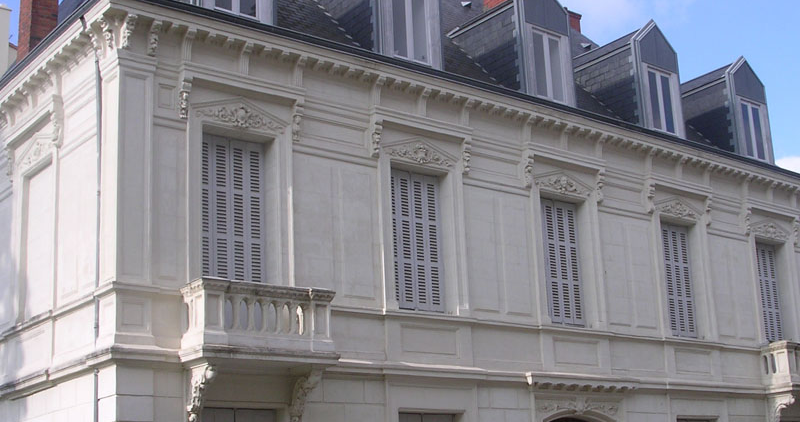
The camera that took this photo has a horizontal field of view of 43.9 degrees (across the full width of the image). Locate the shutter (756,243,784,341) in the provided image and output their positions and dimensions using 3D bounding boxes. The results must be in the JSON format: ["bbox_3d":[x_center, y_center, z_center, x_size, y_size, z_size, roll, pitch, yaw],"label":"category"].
[{"bbox_3d":[8.365,2.090,22.279,1.160,2.700,0.080,10,-19,-37],"label":"shutter"}]

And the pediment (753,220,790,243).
[{"bbox_3d":[7.989,0.422,21.458,1.079,0.441,0.120,8,-17,-35],"label":"pediment"}]

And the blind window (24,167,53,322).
[{"bbox_3d":[-5.216,0.454,14.461,0.160,2.280,1.300,10,-20,-37],"label":"blind window"}]

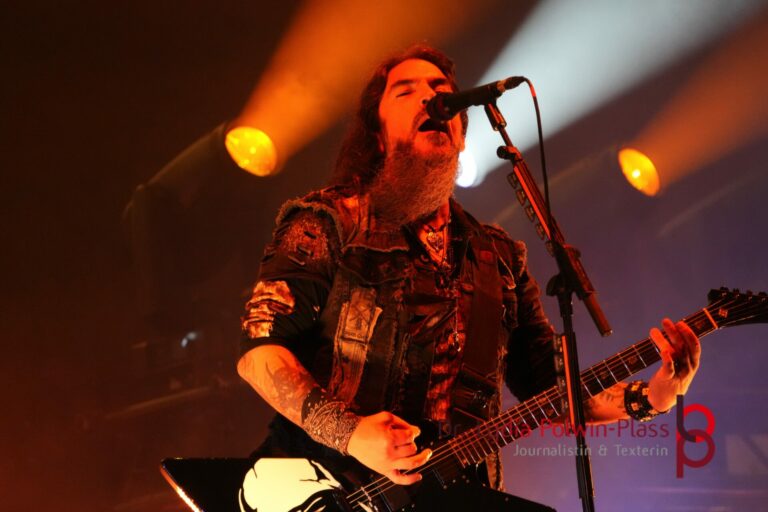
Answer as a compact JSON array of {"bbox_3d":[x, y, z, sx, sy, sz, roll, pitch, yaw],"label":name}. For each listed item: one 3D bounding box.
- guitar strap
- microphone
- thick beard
[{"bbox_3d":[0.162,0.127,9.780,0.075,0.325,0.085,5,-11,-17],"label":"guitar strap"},{"bbox_3d":[0.155,-0.265,9.620,0.195,0.050,0.050,-19,-17,35],"label":"microphone"},{"bbox_3d":[0.049,-0.124,9.750,0.125,0.145,0.110,1,-13,-23],"label":"thick beard"}]

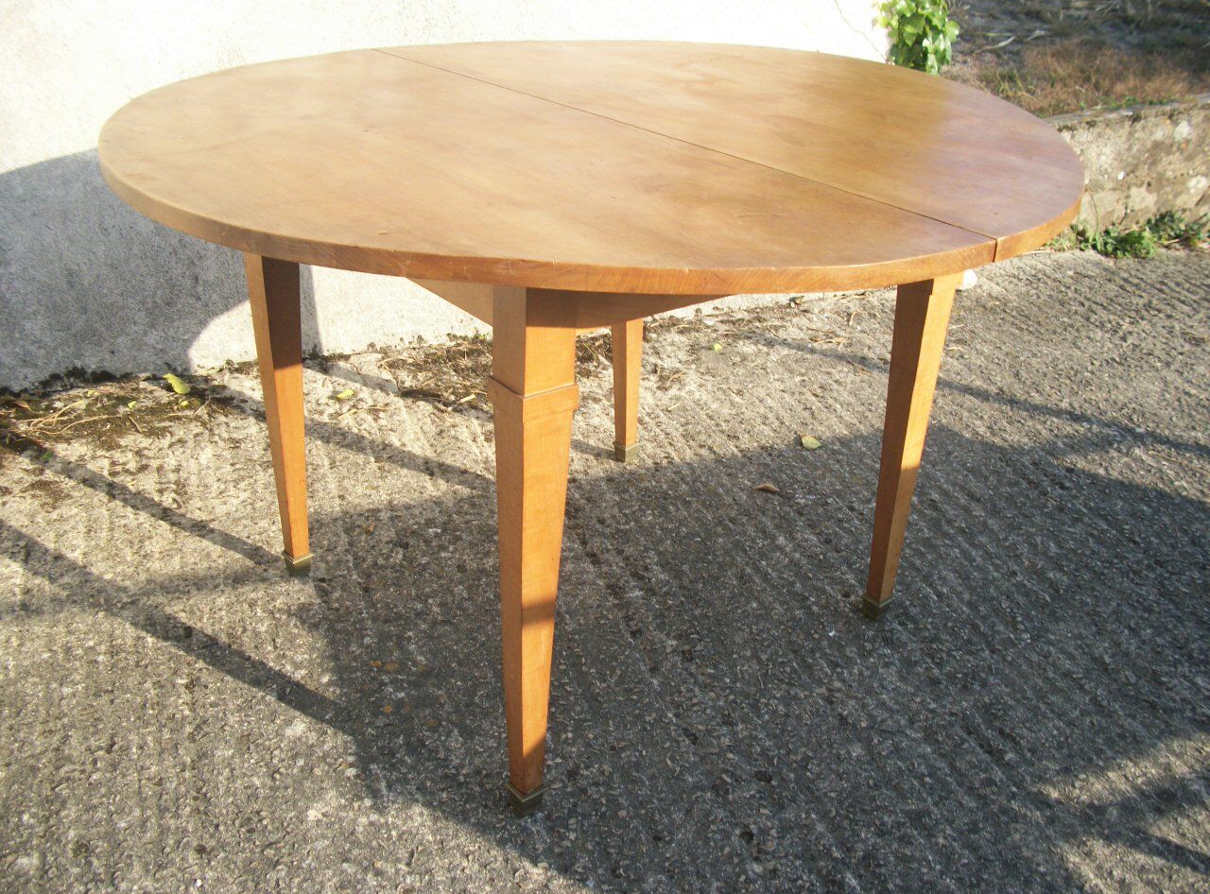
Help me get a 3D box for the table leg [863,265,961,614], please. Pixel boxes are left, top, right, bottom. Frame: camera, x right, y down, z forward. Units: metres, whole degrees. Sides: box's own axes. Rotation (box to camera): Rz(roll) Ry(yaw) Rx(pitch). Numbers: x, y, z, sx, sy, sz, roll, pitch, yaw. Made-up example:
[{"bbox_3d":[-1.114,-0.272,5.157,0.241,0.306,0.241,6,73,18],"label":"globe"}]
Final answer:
[{"bbox_3d":[0.433,-0.057,1.613,0.066,0.727,0.066,-19,35,-35],"label":"table leg"}]

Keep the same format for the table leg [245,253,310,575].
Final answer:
[{"bbox_3d":[-0.470,-0.116,1.649,0.066,0.727,0.066,-19,35,-35],"label":"table leg"}]

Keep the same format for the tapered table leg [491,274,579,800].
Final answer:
[{"bbox_3d":[-0.082,0.122,1.234,0.066,0.727,0.066,-19,35,-35],"label":"tapered table leg"}]

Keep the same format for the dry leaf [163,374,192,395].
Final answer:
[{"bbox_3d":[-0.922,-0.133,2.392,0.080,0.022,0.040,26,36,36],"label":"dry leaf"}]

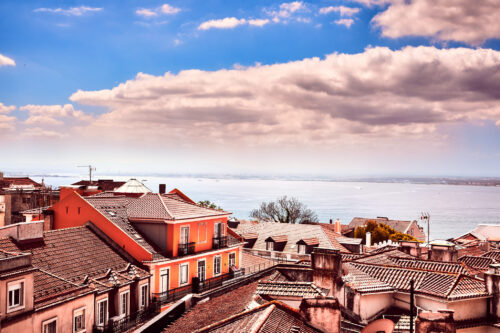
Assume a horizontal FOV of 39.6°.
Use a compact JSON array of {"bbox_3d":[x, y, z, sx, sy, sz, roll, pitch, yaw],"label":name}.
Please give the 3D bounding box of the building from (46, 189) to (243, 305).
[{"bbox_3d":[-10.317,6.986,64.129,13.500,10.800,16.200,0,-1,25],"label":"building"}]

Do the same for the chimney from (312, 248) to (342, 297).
[{"bbox_3d":[3.606,4.932,32.300,1.220,2.150,0.750,0,-1,25],"label":"chimney"}]

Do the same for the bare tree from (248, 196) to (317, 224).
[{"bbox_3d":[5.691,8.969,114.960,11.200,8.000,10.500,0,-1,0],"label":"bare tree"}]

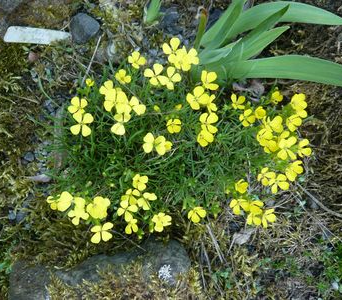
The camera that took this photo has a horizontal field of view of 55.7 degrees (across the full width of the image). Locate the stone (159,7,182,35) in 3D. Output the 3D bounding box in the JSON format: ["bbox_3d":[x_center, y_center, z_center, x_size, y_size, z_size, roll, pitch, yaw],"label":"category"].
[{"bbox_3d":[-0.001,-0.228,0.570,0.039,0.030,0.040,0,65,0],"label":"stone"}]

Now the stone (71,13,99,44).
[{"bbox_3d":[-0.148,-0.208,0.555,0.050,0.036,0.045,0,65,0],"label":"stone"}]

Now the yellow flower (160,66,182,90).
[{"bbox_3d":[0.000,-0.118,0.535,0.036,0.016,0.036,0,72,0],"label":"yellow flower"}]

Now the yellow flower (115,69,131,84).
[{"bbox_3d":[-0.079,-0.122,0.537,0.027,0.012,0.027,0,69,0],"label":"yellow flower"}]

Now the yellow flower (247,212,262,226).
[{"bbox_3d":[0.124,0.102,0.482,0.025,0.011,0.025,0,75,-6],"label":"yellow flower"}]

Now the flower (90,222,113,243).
[{"bbox_3d":[-0.089,0.105,0.413,0.030,0.011,0.026,0,72,3],"label":"flower"}]

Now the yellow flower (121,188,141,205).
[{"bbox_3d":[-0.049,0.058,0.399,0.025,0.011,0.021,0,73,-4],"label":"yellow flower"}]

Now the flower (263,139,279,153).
[{"bbox_3d":[0.145,-0.006,0.470,0.025,0.013,0.022,0,75,6],"label":"flower"}]

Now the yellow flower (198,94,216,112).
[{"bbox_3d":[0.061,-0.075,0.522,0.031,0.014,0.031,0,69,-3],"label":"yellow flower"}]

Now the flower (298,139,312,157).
[{"bbox_3d":[0.186,-0.004,0.451,0.019,0.010,0.023,0,65,-8],"label":"flower"}]

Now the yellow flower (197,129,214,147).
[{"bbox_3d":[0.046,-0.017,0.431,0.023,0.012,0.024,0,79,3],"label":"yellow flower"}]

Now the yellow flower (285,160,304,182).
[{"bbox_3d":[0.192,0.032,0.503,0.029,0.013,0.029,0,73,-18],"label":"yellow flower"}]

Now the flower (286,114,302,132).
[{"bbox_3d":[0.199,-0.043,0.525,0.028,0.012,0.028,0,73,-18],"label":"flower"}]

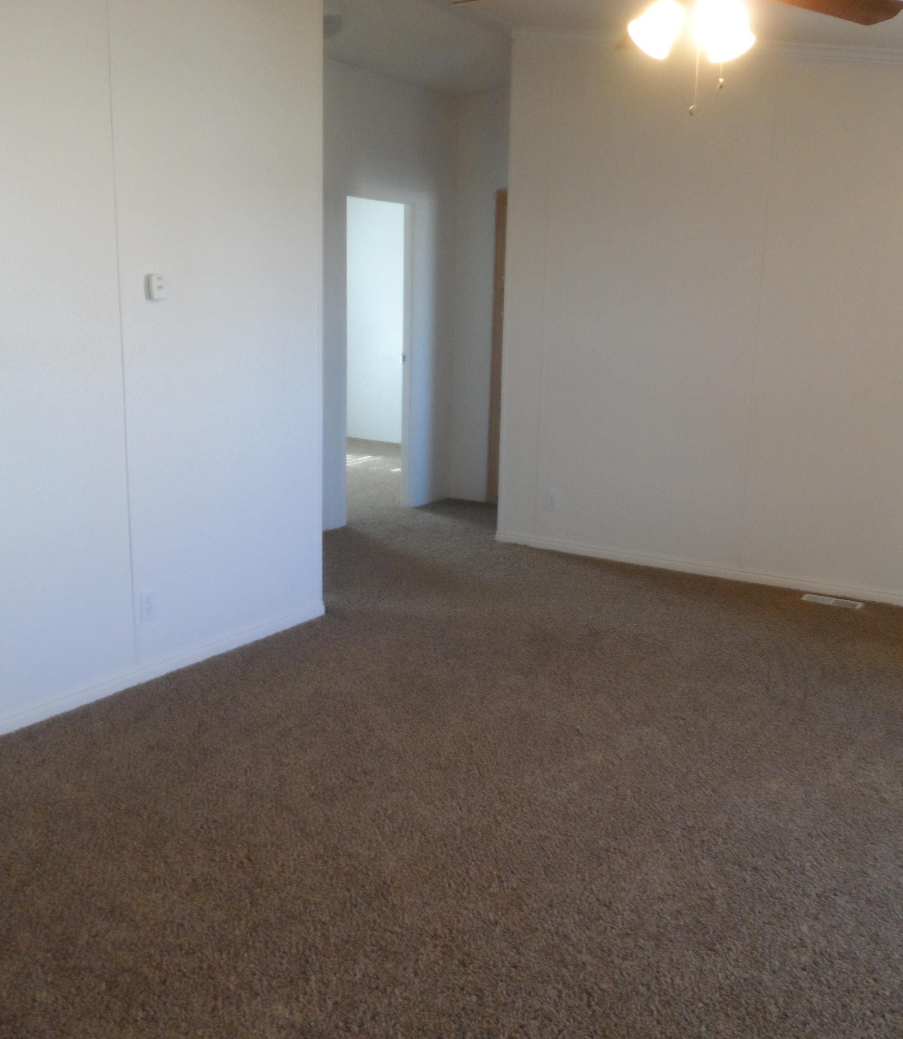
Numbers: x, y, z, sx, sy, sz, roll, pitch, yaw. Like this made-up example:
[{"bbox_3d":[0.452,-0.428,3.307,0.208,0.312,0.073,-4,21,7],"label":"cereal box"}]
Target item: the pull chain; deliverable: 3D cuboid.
[{"bbox_3d":[0.634,-1.143,2.494,0.027,0.181,0.027,4,11,13],"label":"pull chain"}]

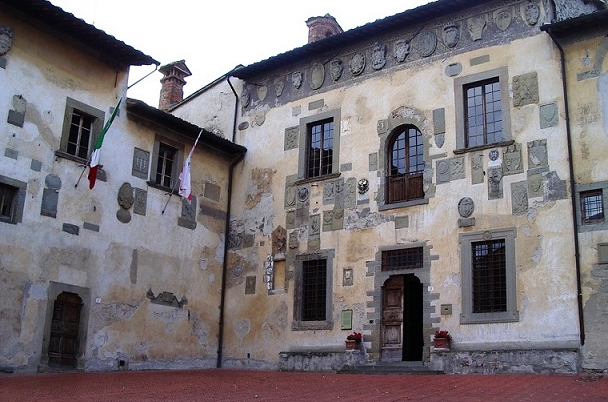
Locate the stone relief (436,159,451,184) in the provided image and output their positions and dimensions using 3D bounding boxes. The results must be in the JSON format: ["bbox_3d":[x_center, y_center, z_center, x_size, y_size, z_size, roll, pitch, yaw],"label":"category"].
[{"bbox_3d":[4.175,-0.855,19.876,0.447,0.721,0.070,-10,-18,38],"label":"stone relief"}]

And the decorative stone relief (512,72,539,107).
[{"bbox_3d":[6.324,-3.169,19.034,0.718,0.932,0.100,-9,-19,37],"label":"decorative stone relief"}]

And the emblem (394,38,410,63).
[{"bbox_3d":[3.230,-4.939,22.012,0.566,0.808,0.150,-9,-19,37],"label":"emblem"}]

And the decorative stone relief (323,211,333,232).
[{"bbox_3d":[0.800,0.663,21.993,0.392,0.688,0.080,-9,-19,36],"label":"decorative stone relief"}]

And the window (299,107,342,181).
[{"bbox_3d":[0.526,-1.861,22.946,1.825,2.439,0.250,-9,-19,36],"label":"window"}]

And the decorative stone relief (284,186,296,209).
[{"bbox_3d":[-0.433,-0.115,23.506,0.486,0.781,0.070,-10,-18,38],"label":"decorative stone relief"}]

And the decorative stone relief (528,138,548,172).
[{"bbox_3d":[6.380,-1.253,18.146,0.534,0.760,0.080,-10,-18,38],"label":"decorative stone relief"}]

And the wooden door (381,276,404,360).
[{"bbox_3d":[2.640,3.486,19.913,0.740,2.535,0.090,-9,-19,36],"label":"wooden door"}]

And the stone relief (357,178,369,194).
[{"bbox_3d":[1.927,-0.483,21.744,0.433,0.545,0.130,-9,-19,37],"label":"stone relief"}]

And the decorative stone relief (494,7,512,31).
[{"bbox_3d":[5.973,-5.403,19.967,0.508,0.693,0.120,-9,-19,37],"label":"decorative stone relief"}]

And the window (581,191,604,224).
[{"bbox_3d":[7.459,0.178,17.201,0.552,0.882,0.200,-10,-19,36],"label":"window"}]

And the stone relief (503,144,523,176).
[{"bbox_3d":[5.810,-1.140,18.504,0.559,0.867,0.100,-10,-19,36],"label":"stone relief"}]

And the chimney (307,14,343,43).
[{"bbox_3d":[0.840,-6.394,27.058,1.043,1.750,1.043,-10,-19,36],"label":"chimney"}]

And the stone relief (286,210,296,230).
[{"bbox_3d":[-0.434,0.671,23.329,0.428,0.615,0.080,-9,-19,37],"label":"stone relief"}]

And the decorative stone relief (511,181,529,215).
[{"bbox_3d":[5.908,-0.065,18.206,0.446,0.881,0.080,-10,-18,38],"label":"decorative stone relief"}]

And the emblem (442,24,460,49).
[{"bbox_3d":[4.598,-5.195,20.953,0.613,0.856,0.150,-10,-19,36],"label":"emblem"}]

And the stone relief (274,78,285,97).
[{"bbox_3d":[-0.923,-4.264,25.056,0.498,0.766,0.100,-10,-18,38],"label":"stone relief"}]

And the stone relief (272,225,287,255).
[{"bbox_3d":[-0.879,1.374,23.444,0.671,1.057,0.130,-9,-19,37],"label":"stone relief"}]

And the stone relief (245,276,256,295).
[{"bbox_3d":[-1.847,2.963,23.395,0.448,0.613,0.100,-10,-19,36],"label":"stone relief"}]

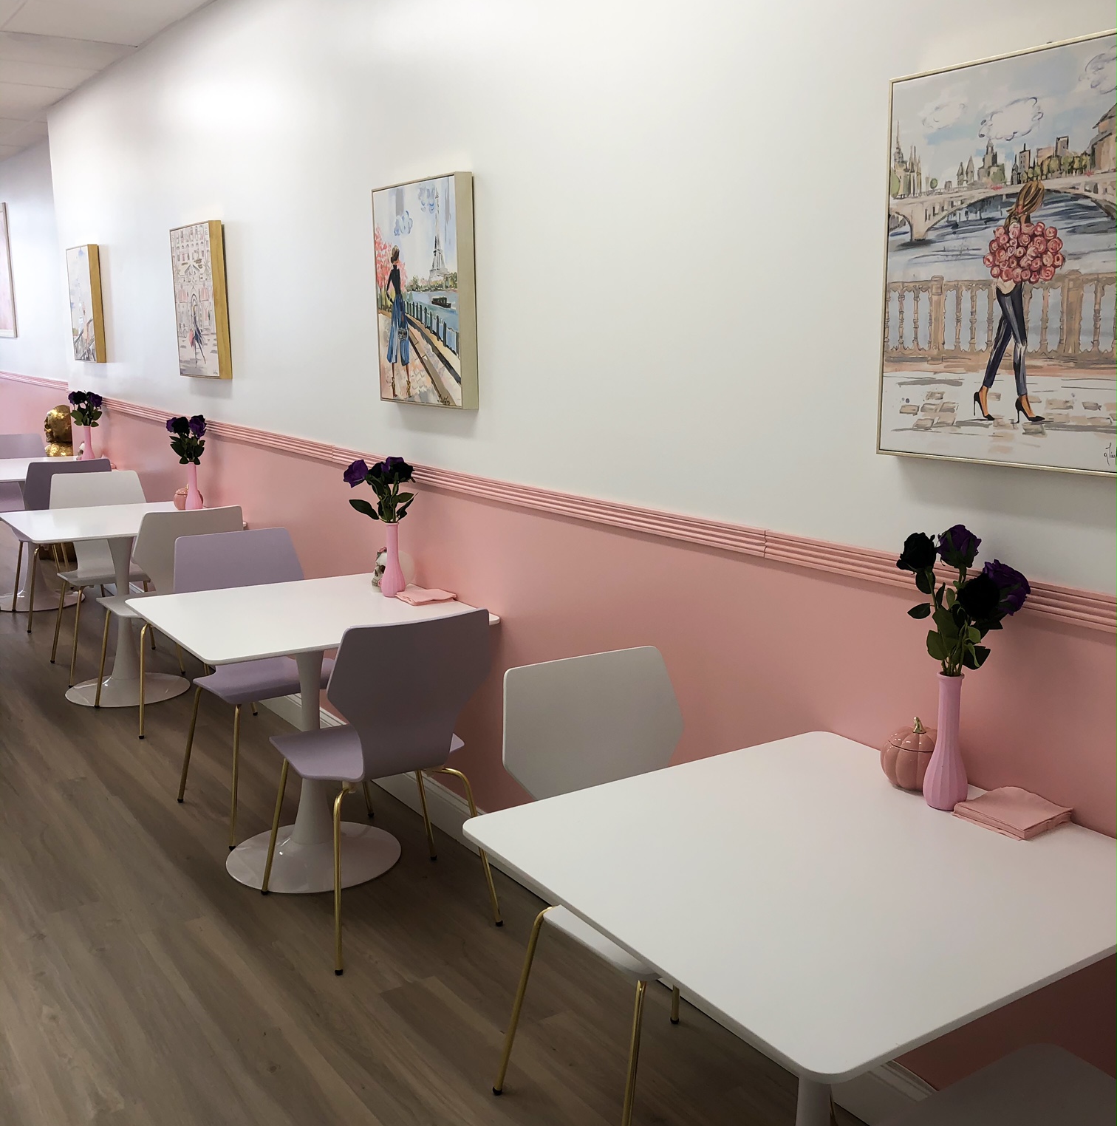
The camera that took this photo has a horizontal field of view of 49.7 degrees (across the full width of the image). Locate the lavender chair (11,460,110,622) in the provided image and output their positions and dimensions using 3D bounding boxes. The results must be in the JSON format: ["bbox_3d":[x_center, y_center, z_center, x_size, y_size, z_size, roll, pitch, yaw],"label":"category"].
[{"bbox_3d":[-2.592,-0.119,6.319,0.475,0.855,0.535,-8,13,-33],"label":"lavender chair"}]

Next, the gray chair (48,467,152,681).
[{"bbox_3d":[-2.024,0.047,5.454,0.485,0.860,0.510,-8,14,-33],"label":"gray chair"}]

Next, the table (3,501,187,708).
[{"bbox_3d":[-1.804,0.186,5.031,0.809,0.752,0.809,-7,13,-31],"label":"table"}]

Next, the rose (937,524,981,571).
[{"bbox_3d":[0.650,-0.025,1.954,0.071,0.073,0.071,-8,14,-33],"label":"rose"}]

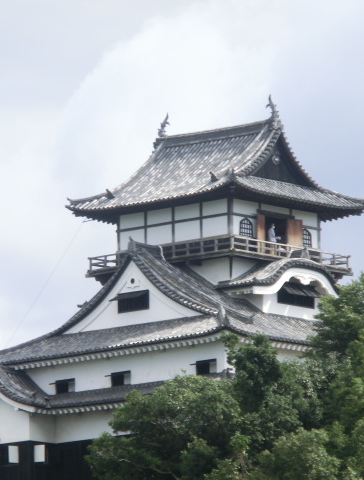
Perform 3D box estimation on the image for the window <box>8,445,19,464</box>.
[{"bbox_3d":[-8.176,10.476,270.585,0.729,0.869,0.150,-9,-13,41],"label":"window"}]

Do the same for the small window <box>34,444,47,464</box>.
[{"bbox_3d":[-6.935,10.446,270.438,0.150,0.850,0.850,-9,-13,41],"label":"small window"}]

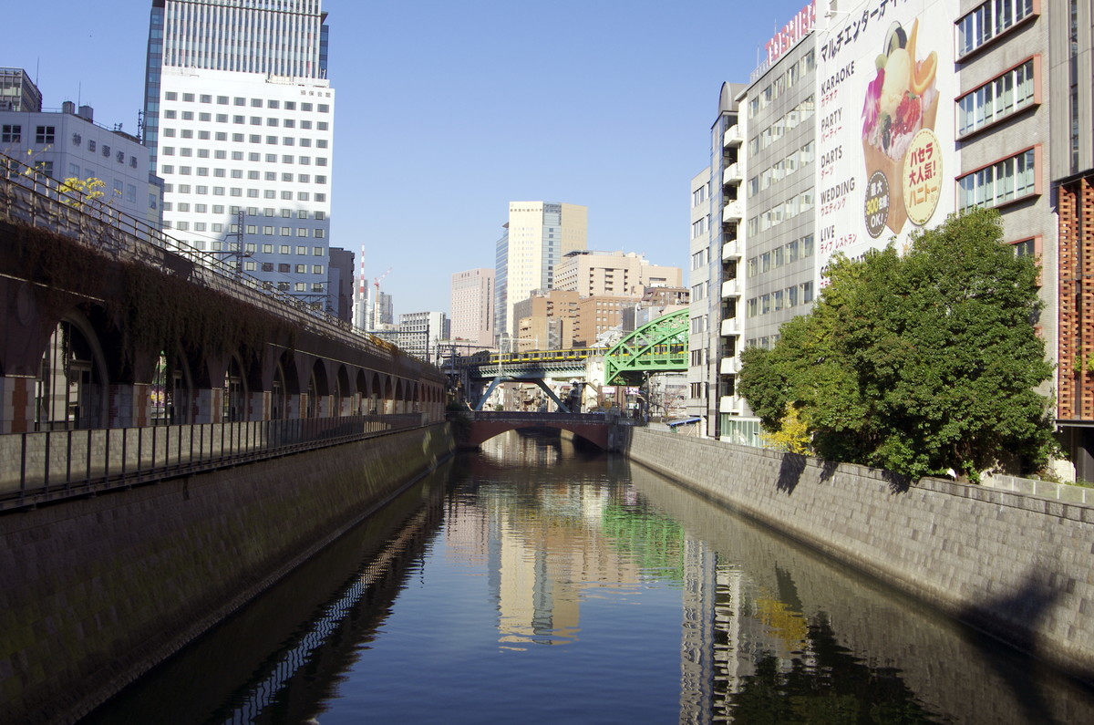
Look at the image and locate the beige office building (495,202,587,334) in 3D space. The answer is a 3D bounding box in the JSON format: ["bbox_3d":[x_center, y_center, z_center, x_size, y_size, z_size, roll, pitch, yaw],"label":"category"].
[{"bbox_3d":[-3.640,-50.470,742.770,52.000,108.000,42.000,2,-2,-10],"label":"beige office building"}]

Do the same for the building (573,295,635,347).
[{"bbox_3d":[28.830,-15.530,593.200,24.000,40.000,35.000,2,-2,-15],"label":"building"}]

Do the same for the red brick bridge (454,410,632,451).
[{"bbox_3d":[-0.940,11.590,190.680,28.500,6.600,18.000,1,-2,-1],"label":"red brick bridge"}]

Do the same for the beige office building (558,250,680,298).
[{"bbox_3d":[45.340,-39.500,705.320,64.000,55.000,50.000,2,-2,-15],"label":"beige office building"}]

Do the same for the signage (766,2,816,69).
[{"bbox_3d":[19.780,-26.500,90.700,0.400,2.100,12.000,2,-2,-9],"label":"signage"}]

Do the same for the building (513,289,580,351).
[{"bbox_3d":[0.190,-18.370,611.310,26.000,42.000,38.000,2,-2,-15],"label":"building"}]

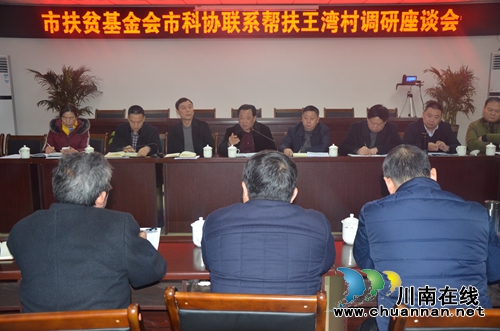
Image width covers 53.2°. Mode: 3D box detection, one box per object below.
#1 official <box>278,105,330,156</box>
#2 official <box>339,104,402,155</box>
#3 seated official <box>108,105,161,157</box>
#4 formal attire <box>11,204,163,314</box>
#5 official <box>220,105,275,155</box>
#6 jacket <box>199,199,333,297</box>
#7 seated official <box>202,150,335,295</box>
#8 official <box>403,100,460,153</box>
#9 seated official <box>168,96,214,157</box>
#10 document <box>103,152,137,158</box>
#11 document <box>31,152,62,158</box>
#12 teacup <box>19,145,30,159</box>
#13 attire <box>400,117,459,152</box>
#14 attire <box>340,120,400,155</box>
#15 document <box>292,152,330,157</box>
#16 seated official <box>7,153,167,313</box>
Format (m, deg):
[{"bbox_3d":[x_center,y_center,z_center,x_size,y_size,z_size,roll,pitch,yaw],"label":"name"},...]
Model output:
[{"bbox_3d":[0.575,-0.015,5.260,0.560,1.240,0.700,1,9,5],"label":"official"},{"bbox_3d":[1.240,-0.002,5.224,0.630,1.230,0.720,1,10,5],"label":"official"},{"bbox_3d":[-1.198,-0.003,5.275,0.540,1.240,0.720,0,10,0],"label":"seated official"},{"bbox_3d":[-0.518,0.398,1.610,0.550,0.620,0.500,1,9,8],"label":"formal attire"},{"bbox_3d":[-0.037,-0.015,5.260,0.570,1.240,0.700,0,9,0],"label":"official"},{"bbox_3d":[0.060,0.381,1.658,0.490,0.580,0.480,0,9,0],"label":"jacket"},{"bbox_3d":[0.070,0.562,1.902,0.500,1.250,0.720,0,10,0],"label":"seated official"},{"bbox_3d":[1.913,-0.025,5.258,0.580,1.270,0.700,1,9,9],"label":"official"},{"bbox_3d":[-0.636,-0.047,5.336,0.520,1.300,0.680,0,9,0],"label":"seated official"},{"bbox_3d":[-1.276,-0.104,4.952,0.340,0.025,0.240,0,9,0],"label":"document"},{"bbox_3d":[-2.016,-0.102,4.942,0.320,0.020,0.240,0,9,0],"label":"document"},{"bbox_3d":[-2.232,-0.144,4.952,0.106,0.130,0.088,0,10,0],"label":"teacup"},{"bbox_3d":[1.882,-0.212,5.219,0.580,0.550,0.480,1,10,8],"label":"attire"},{"bbox_3d":[1.242,-0.175,5.184,0.620,0.580,0.450,0,9,3],"label":"attire"},{"bbox_3d":[0.611,-0.117,5.041,0.350,0.016,0.250,0,10,0],"label":"document"},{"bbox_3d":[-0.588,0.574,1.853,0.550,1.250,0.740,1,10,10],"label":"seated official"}]

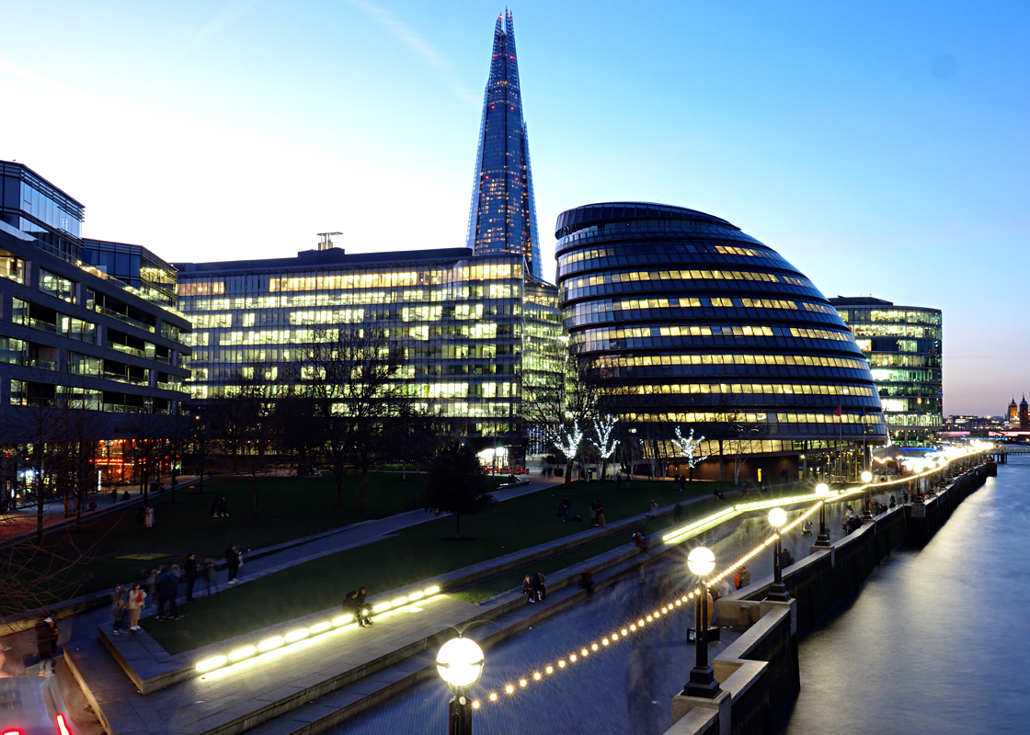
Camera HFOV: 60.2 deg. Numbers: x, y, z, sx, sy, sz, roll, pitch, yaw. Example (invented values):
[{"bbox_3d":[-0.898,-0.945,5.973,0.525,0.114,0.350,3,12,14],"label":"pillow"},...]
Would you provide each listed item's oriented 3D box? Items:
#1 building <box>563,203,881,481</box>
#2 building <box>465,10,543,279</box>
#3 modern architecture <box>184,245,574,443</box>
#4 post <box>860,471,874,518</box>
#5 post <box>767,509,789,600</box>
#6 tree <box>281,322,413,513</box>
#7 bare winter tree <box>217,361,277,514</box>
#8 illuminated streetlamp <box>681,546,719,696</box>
[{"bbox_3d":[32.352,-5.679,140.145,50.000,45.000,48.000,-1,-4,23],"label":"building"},{"bbox_3d":[-8.710,-109.042,635.033,68.000,306.000,66.000,1,-4,-2],"label":"building"},{"bbox_3d":[-31.982,-2.097,211.525,87.000,45.000,42.000,-1,-4,21],"label":"modern architecture"},{"bbox_3d":[28.926,10.383,73.011,0.920,3.750,0.920,-2,-4,30],"label":"post"},{"bbox_3d":[11.289,7.914,38.087,0.900,3.780,0.900,-2,-4,30],"label":"post"},{"bbox_3d":[-13.963,4.222,74.374,10.500,15.210,9.500,1,-4,0],"label":"tree"},{"bbox_3d":[-21.088,5.457,70.285,4.900,12.030,4.900,1,-4,0],"label":"bare winter tree"},{"bbox_3d":[5.023,6.773,23.927,0.950,3.880,0.950,-2,-4,30],"label":"illuminated streetlamp"}]

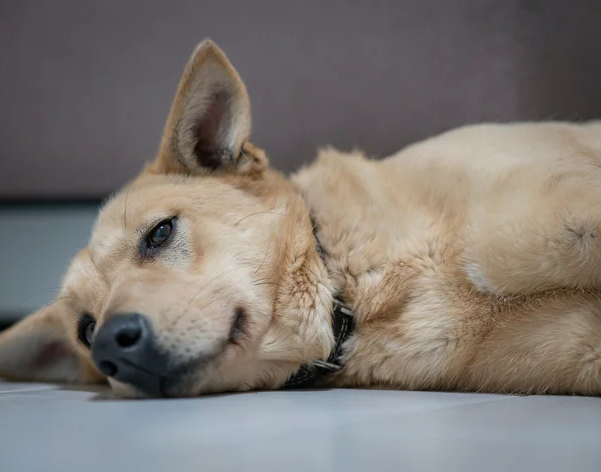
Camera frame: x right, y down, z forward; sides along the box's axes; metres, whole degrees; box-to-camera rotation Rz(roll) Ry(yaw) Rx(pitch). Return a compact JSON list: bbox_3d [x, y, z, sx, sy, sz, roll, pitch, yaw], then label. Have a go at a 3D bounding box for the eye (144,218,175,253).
[{"bbox_3d":[-0.081,0.000,0.960,0.016,0.024,0.012,41,-12,16],"label":"eye"}]

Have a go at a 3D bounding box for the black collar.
[{"bbox_3d":[0.000,0.036,1.010,0.030,0.118,0.125,5,-2,-24],"label":"black collar"}]

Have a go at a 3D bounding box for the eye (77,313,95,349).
[{"bbox_3d":[-0.124,0.056,0.985,0.014,0.023,0.012,44,35,16],"label":"eye"}]

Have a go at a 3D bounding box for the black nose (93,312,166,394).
[{"bbox_3d":[-0.090,0.060,0.875,0.038,0.038,0.030,34,10,8],"label":"black nose"}]

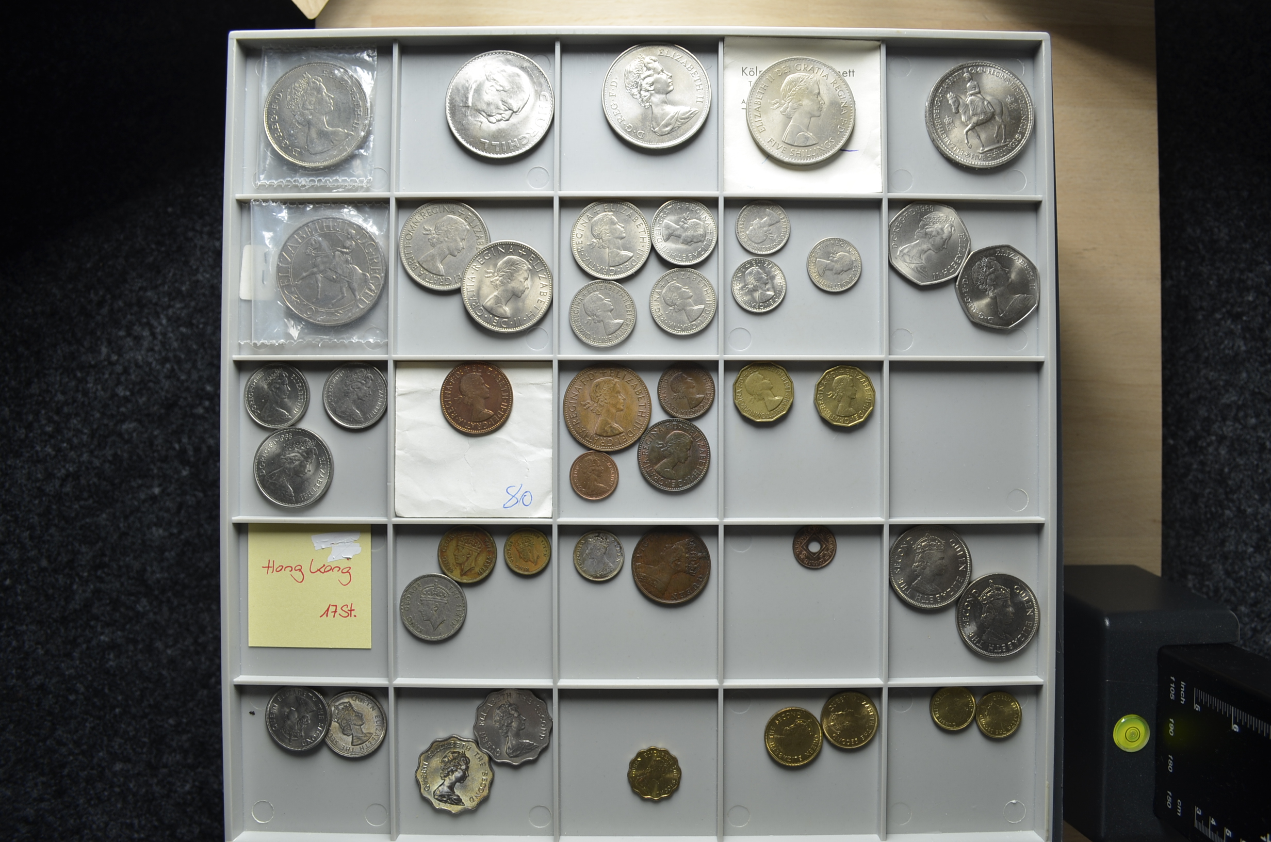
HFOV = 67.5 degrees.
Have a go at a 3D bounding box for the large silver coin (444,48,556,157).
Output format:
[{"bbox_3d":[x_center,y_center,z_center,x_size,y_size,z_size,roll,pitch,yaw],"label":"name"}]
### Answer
[{"bbox_3d":[-0.048,-0.113,0.341,0.039,0.003,0.039,0,90,0],"label":"large silver coin"}]

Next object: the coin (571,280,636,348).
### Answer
[{"bbox_3d":[-0.011,-0.038,0.340,0.024,0.002,0.024,0,89,0],"label":"coin"}]

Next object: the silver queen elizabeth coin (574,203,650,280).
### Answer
[{"bbox_3d":[-0.009,-0.065,0.340,0.029,0.002,0.029,0,89,0],"label":"silver queen elizabeth coin"}]

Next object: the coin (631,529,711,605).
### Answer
[{"bbox_3d":[0.013,0.052,0.338,0.028,0.002,0.028,0,90,0],"label":"coin"}]

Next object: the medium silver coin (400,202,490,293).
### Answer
[{"bbox_3d":[-0.068,-0.062,0.340,0.032,0.002,0.032,0,89,0],"label":"medium silver coin"}]

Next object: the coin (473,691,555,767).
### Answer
[{"bbox_3d":[-0.044,0.109,0.341,0.028,0.002,0.028,0,90,0],"label":"coin"}]

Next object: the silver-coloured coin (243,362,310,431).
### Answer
[{"bbox_3d":[-0.128,-0.009,0.339,0.024,0.002,0.024,0,89,0],"label":"silver-coloured coin"}]

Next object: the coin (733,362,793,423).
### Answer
[{"bbox_3d":[0.046,-0.010,0.339,0.022,0.002,0.022,0,89,0],"label":"coin"}]

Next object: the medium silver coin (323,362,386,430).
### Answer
[{"bbox_3d":[-0.100,-0.009,0.341,0.024,0.002,0.024,0,90,0],"label":"medium silver coin"}]

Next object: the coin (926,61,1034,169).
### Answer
[{"bbox_3d":[0.123,-0.109,0.341,0.039,0.003,0.039,0,90,0],"label":"coin"}]

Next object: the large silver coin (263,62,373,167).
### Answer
[{"bbox_3d":[-0.113,-0.109,0.338,0.039,0.003,0.039,0,90,0],"label":"large silver coin"}]

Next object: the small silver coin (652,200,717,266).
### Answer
[{"bbox_3d":[0.018,-0.067,0.341,0.024,0.002,0.024,0,90,0],"label":"small silver coin"}]

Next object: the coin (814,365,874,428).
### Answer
[{"bbox_3d":[0.074,-0.009,0.338,0.022,0.003,0.022,0,90,0],"label":"coin"}]

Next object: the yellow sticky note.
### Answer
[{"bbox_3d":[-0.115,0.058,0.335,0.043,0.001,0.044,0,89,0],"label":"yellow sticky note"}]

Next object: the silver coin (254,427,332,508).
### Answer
[{"bbox_3d":[-0.122,0.017,0.339,0.029,0.002,0.029,0,89,0],"label":"silver coin"}]

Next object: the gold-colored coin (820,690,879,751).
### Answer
[{"bbox_3d":[0.077,0.107,0.341,0.021,0.002,0.021,0,90,0],"label":"gold-colored coin"}]

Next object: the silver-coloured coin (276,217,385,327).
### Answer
[{"bbox_3d":[-0.109,-0.053,0.339,0.039,0.003,0.039,0,89,0],"label":"silver-coloured coin"}]

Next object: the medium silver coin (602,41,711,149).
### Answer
[{"bbox_3d":[0.008,-0.116,0.341,0.039,0.003,0.039,0,90,0],"label":"medium silver coin"}]

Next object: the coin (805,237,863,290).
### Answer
[{"bbox_3d":[0.071,-0.056,0.341,0.019,0.001,0.019,0,90,0],"label":"coin"}]

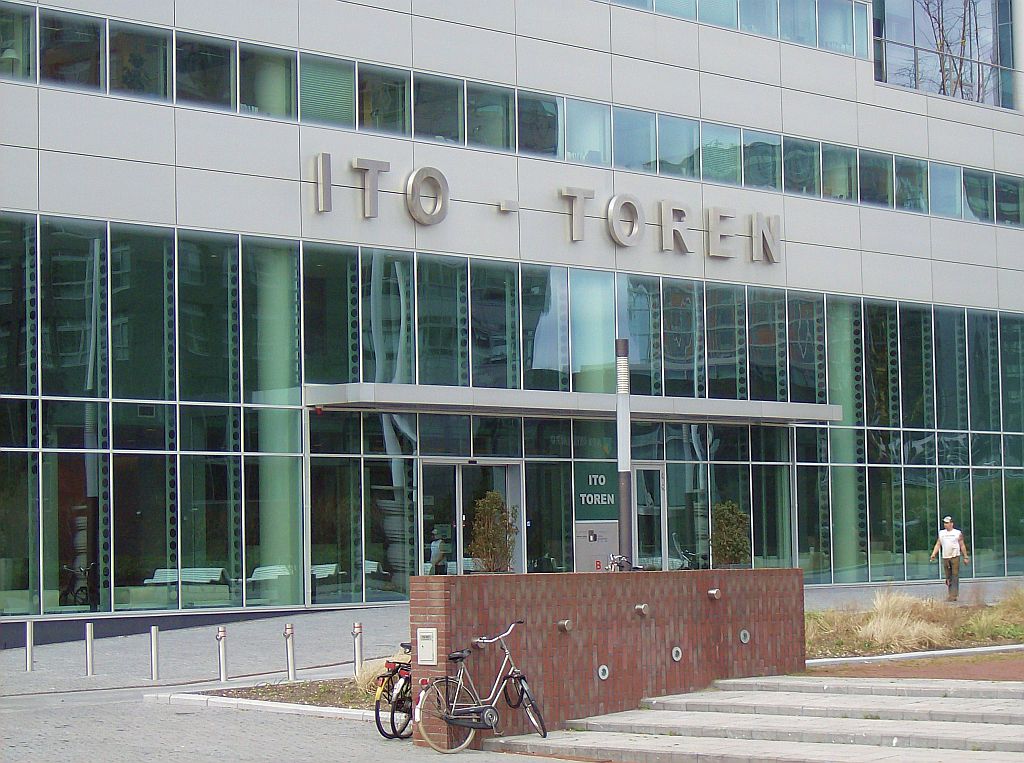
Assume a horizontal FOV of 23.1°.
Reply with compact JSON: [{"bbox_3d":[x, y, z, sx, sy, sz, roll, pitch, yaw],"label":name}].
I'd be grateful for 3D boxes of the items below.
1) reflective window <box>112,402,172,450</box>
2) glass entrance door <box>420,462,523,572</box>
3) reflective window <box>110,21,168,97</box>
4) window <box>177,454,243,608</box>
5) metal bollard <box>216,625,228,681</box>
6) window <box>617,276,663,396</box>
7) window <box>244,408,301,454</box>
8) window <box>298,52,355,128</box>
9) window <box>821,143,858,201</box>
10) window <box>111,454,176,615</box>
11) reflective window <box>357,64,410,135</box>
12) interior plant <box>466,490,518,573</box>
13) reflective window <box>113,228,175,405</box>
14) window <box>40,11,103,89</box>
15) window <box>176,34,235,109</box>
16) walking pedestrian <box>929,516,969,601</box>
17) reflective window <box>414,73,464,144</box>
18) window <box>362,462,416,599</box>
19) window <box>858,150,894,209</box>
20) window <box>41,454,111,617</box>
[{"bbox_3d":[-6.768,0.846,46.085,0.100,0.836,1.482,-5,-5,43],"label":"reflective window"},{"bbox_3d":[-0.770,2.974,50.250,0.150,2.694,2.900,-5,-5,43],"label":"glass entrance door"},{"bbox_3d":[-6.613,-5.711,44.836,0.100,1.309,1.450,-5,-5,43],"label":"reflective window"},{"bbox_3d":[-5.657,2.835,47.086,0.100,2.856,1.482,-5,-5,43],"label":"window"},{"bbox_3d":[-4.263,4.020,37.027,0.105,0.826,0.105,-5,-5,43],"label":"metal bollard"},{"bbox_3d":[2.864,-0.832,56.394,0.100,3.140,1.482,-5,-5,43],"label":"window"},{"bbox_3d":[-4.808,0.998,50.548,0.100,0.904,1.548,-5,-5,43],"label":"window"},{"bbox_3d":[-3.819,-6.002,52.198,0.100,1.468,1.548,-5,-5,43],"label":"window"},{"bbox_3d":[8.520,-5.372,65.191,0.100,1.468,1.548,-5,-5,43],"label":"window"},{"bbox_3d":[-7.013,2.896,48.052,0.100,3.001,1.548,-5,-5,43],"label":"window"},{"bbox_3d":[-2.698,-5.944,53.379,0.100,1.468,1.548,-5,-5,43],"label":"reflective window"},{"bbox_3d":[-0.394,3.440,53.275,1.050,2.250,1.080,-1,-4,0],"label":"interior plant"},{"bbox_3d":[-7.093,-1.307,48.331,0.100,3.358,1.548,-5,-5,43],"label":"reflective window"},{"bbox_3d":[-7.646,-5.763,43.751,0.100,1.309,1.450,-5,-5,43],"label":"window"},{"bbox_3d":[-5.579,-5.658,45.922,0.100,1.309,1.450,-5,-5,43],"label":"window"},{"bbox_3d":[9.283,3.759,53.259,0.800,1.789,0.550,-3,-4,22],"label":"walking pedestrian"},{"bbox_3d":[-1.522,-5.659,52.182,0.100,1.410,1.482,-5,-5,43],"label":"reflective window"},{"bbox_3d":[-2.321,2.854,48.625,0.100,2.726,1.450,-5,-5,43],"label":"window"},{"bbox_3d":[9.641,-5.315,66.373,0.100,1.468,1.548,-5,-5,43],"label":"window"},{"bbox_3d":[-7.489,2.590,43.196,0.100,2.726,1.450,-5,-5,43],"label":"window"}]

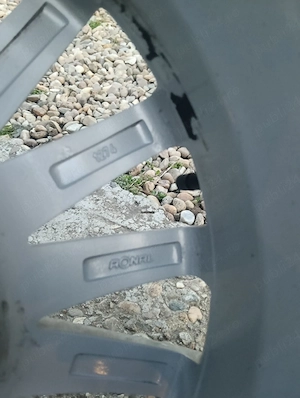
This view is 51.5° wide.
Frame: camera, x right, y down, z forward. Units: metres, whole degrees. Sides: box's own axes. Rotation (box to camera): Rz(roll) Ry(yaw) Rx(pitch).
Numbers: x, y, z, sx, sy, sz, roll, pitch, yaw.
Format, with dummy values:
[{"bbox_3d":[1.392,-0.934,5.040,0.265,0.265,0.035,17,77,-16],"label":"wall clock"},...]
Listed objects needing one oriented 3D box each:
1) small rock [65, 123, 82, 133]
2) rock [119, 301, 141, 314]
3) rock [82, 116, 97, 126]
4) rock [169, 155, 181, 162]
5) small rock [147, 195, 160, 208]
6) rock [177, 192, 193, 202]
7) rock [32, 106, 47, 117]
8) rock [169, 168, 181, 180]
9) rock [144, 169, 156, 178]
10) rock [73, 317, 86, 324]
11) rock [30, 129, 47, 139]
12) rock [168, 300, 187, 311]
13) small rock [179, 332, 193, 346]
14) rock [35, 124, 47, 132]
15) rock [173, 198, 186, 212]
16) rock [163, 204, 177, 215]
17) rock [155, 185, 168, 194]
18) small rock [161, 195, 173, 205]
[{"bbox_3d":[-0.158,-0.148,0.643,0.037,0.020,0.026,0,52,0],"label":"small rock"},{"bbox_3d":[-0.030,0.162,0.463,0.032,0.013,0.021,0,45,0],"label":"rock"},{"bbox_3d":[-0.127,-0.163,0.655,0.031,0.019,0.025,0,52,0],"label":"rock"},{"bbox_3d":[0.057,-0.094,0.719,0.027,0.016,0.020,0,45,0],"label":"rock"},{"bbox_3d":[0.007,0.005,0.620,0.036,0.019,0.024,31,53,27],"label":"small rock"},{"bbox_3d":[0.070,-0.003,0.628,0.031,0.017,0.022,0,45,0],"label":"rock"},{"bbox_3d":[-0.256,-0.203,0.723,0.033,0.017,0.031,0,53,0],"label":"rock"},{"bbox_3d":[0.045,-0.043,0.562,0.023,0.017,0.025,0,52,0],"label":"rock"},{"bbox_3d":[0.001,-0.044,0.562,0.021,0.015,0.020,0,52,0],"label":"rock"},{"bbox_3d":[-0.091,0.159,0.404,0.018,0.008,0.012,0,52,0],"label":"rock"},{"bbox_3d":[-0.226,-0.134,0.633,0.034,0.019,0.024,0,52,0],"label":"rock"},{"bbox_3d":[0.041,0.155,0.453,0.025,0.009,0.016,0,53,0],"label":"rock"},{"bbox_3d":[0.049,0.195,0.431,0.019,0.013,0.019,0,45,0],"label":"small rock"},{"bbox_3d":[-0.285,-0.183,0.808,0.030,0.018,0.025,0,45,0],"label":"rock"},{"bbox_3d":[0.054,0.012,0.561,0.024,0.015,0.027,0,53,0],"label":"rock"},{"bbox_3d":[0.037,0.019,0.555,0.024,0.014,0.021,0,53,0],"label":"rock"},{"bbox_3d":[0.022,-0.017,0.583,0.024,0.013,0.020,0,53,0],"label":"rock"},{"bbox_3d":[0.030,0.003,0.526,0.022,0.013,0.016,-24,56,-18],"label":"small rock"}]

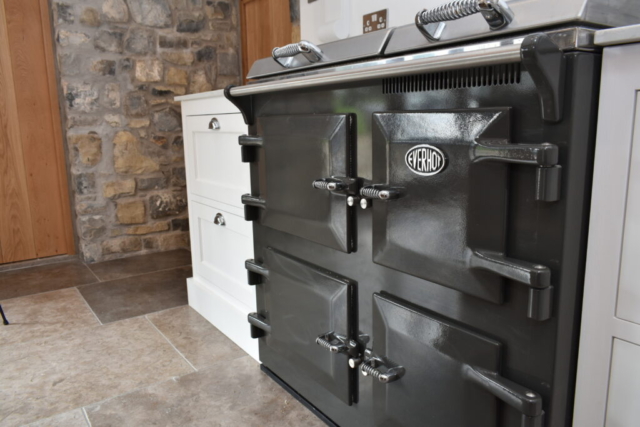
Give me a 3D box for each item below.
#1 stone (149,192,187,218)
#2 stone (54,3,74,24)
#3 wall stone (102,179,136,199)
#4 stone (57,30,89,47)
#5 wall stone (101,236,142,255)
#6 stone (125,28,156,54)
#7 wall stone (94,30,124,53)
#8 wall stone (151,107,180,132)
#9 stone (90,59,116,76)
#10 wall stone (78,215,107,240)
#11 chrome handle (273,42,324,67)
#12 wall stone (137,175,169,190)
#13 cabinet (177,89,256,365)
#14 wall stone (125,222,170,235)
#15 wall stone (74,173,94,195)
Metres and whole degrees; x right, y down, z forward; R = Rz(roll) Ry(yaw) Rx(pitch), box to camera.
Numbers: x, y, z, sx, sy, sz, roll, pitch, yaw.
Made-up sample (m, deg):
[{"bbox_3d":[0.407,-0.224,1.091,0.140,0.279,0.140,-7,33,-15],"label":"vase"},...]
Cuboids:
[{"bbox_3d":[-0.986,-0.057,3.088,0.237,0.156,0.090,-8,13,-31],"label":"stone"},{"bbox_3d":[-1.393,-1.082,2.617,0.092,0.107,0.095,-9,13,-35],"label":"stone"},{"bbox_3d":[-1.223,-0.156,2.919,0.188,0.113,0.090,-8,13,-31],"label":"wall stone"},{"bbox_3d":[-1.368,-0.961,2.656,0.155,0.079,0.095,-9,13,-35],"label":"stone"},{"bbox_3d":[-1.228,0.190,2.964,0.233,0.083,0.095,-9,13,-35],"label":"wall stone"},{"bbox_3d":[-1.081,-1.017,2.858,0.164,0.141,0.090,-8,13,-31],"label":"stone"},{"bbox_3d":[-1.220,-0.987,2.774,0.154,0.115,0.090,-8,13,-31],"label":"wall stone"},{"bbox_3d":[-0.968,-0.587,3.015,0.180,0.151,0.095,-9,13,-35],"label":"wall stone"},{"bbox_3d":[-1.251,-0.833,2.765,0.130,0.092,0.095,-9,13,-35],"label":"stone"},{"bbox_3d":[-1.354,0.077,2.852,0.139,0.145,0.095,-9,13,-35],"label":"wall stone"},{"bbox_3d":[-0.061,-0.387,1.175,0.062,0.053,0.143,-9,13,-35],"label":"chrome handle"},{"bbox_3d":[-1.061,-0.194,3.018,0.188,0.081,0.095,-9,13,-35],"label":"wall stone"},{"bbox_3d":[-0.148,-0.023,1.991,0.630,0.916,0.672,-9,13,-35],"label":"cabinet"},{"bbox_3d":[-1.098,0.088,3.042,0.278,0.059,0.090,-8,13,-31],"label":"wall stone"},{"bbox_3d":[-1.383,-0.179,2.812,0.099,0.124,0.090,-8,13,-31],"label":"wall stone"}]

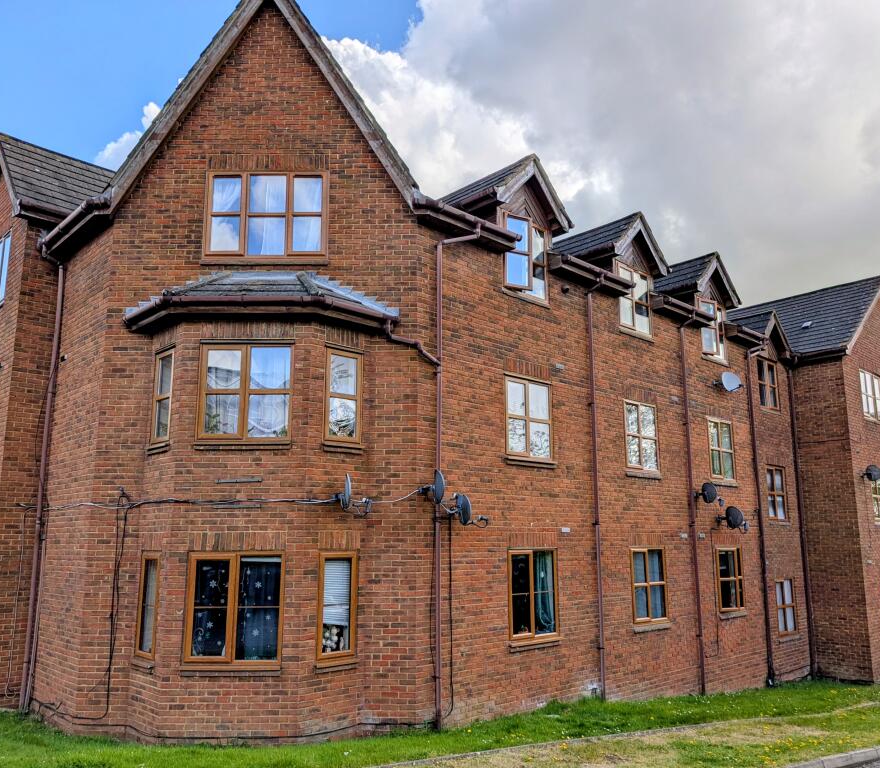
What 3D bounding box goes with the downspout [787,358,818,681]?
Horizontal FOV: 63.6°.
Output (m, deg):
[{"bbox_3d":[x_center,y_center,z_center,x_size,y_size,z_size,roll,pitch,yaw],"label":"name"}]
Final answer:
[{"bbox_3d":[9.123,3.304,17.899,0.090,7.673,0.100,10,-15,-41],"label":"downspout"}]

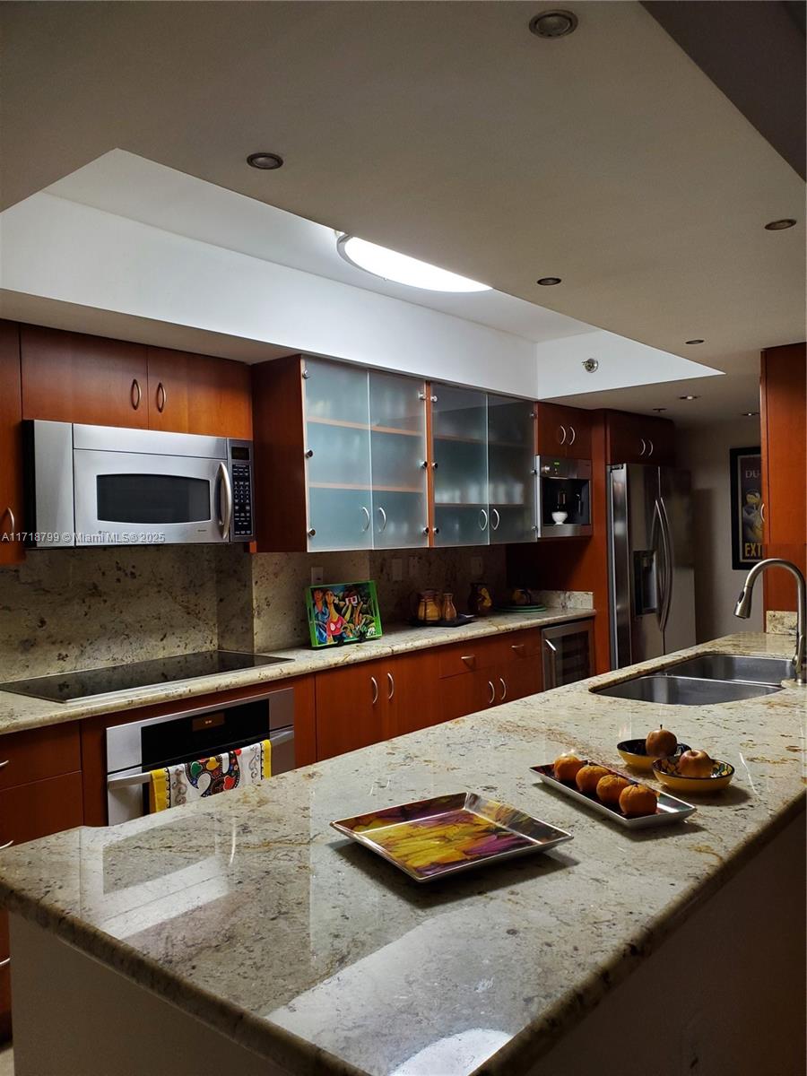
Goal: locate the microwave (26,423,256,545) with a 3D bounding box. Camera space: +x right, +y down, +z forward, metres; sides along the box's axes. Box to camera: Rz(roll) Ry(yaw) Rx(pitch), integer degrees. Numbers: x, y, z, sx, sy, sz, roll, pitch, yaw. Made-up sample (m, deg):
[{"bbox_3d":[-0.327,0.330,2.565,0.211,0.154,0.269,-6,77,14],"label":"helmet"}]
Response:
[{"bbox_3d":[-1.034,-0.185,3.111,0.370,0.423,0.915,-1,1,42],"label":"microwave"}]

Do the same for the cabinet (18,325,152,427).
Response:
[{"bbox_3d":[-1.236,-0.556,2.989,0.315,0.326,0.475,-1,1,42],"label":"cabinet"}]

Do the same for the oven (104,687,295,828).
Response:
[{"bbox_3d":[-0.856,0.933,2.971,0.585,0.698,0.757,-1,1,42],"label":"oven"}]

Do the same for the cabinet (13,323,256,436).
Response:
[{"bbox_3d":[-1.075,-0.562,3.171,0.315,0.326,0.962,-1,1,42],"label":"cabinet"}]

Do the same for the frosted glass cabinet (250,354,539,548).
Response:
[{"bbox_3d":[0.060,-0.349,3.964,0.330,0.780,1.720,-1,1,42],"label":"frosted glass cabinet"}]

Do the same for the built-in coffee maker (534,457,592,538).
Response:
[{"bbox_3d":[0.826,-0.234,4.808,0.365,0.455,0.592,-1,1,42],"label":"built-in coffee maker"}]

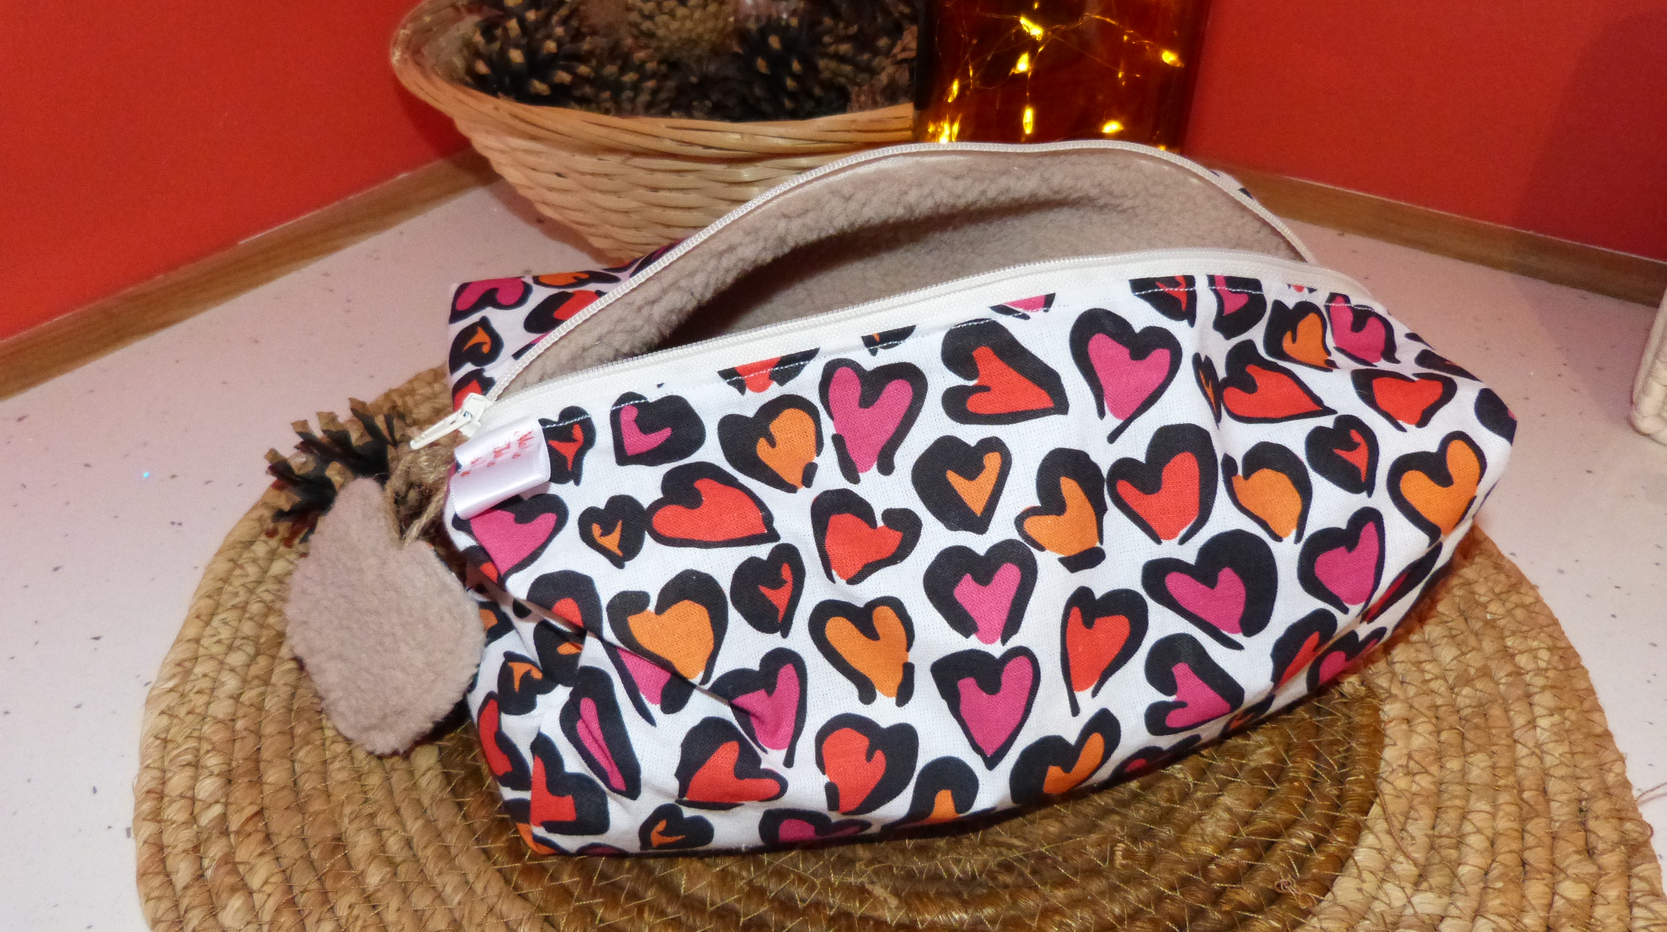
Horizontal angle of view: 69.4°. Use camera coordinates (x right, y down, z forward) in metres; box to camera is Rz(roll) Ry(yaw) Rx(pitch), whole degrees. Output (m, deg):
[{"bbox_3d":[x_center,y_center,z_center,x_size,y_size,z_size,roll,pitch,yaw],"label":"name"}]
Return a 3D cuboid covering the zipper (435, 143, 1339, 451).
[{"bbox_3d":[0.020,-0.040,0.284,0.235,0.051,0.054,-9,39,-17],"label":"zipper"}]

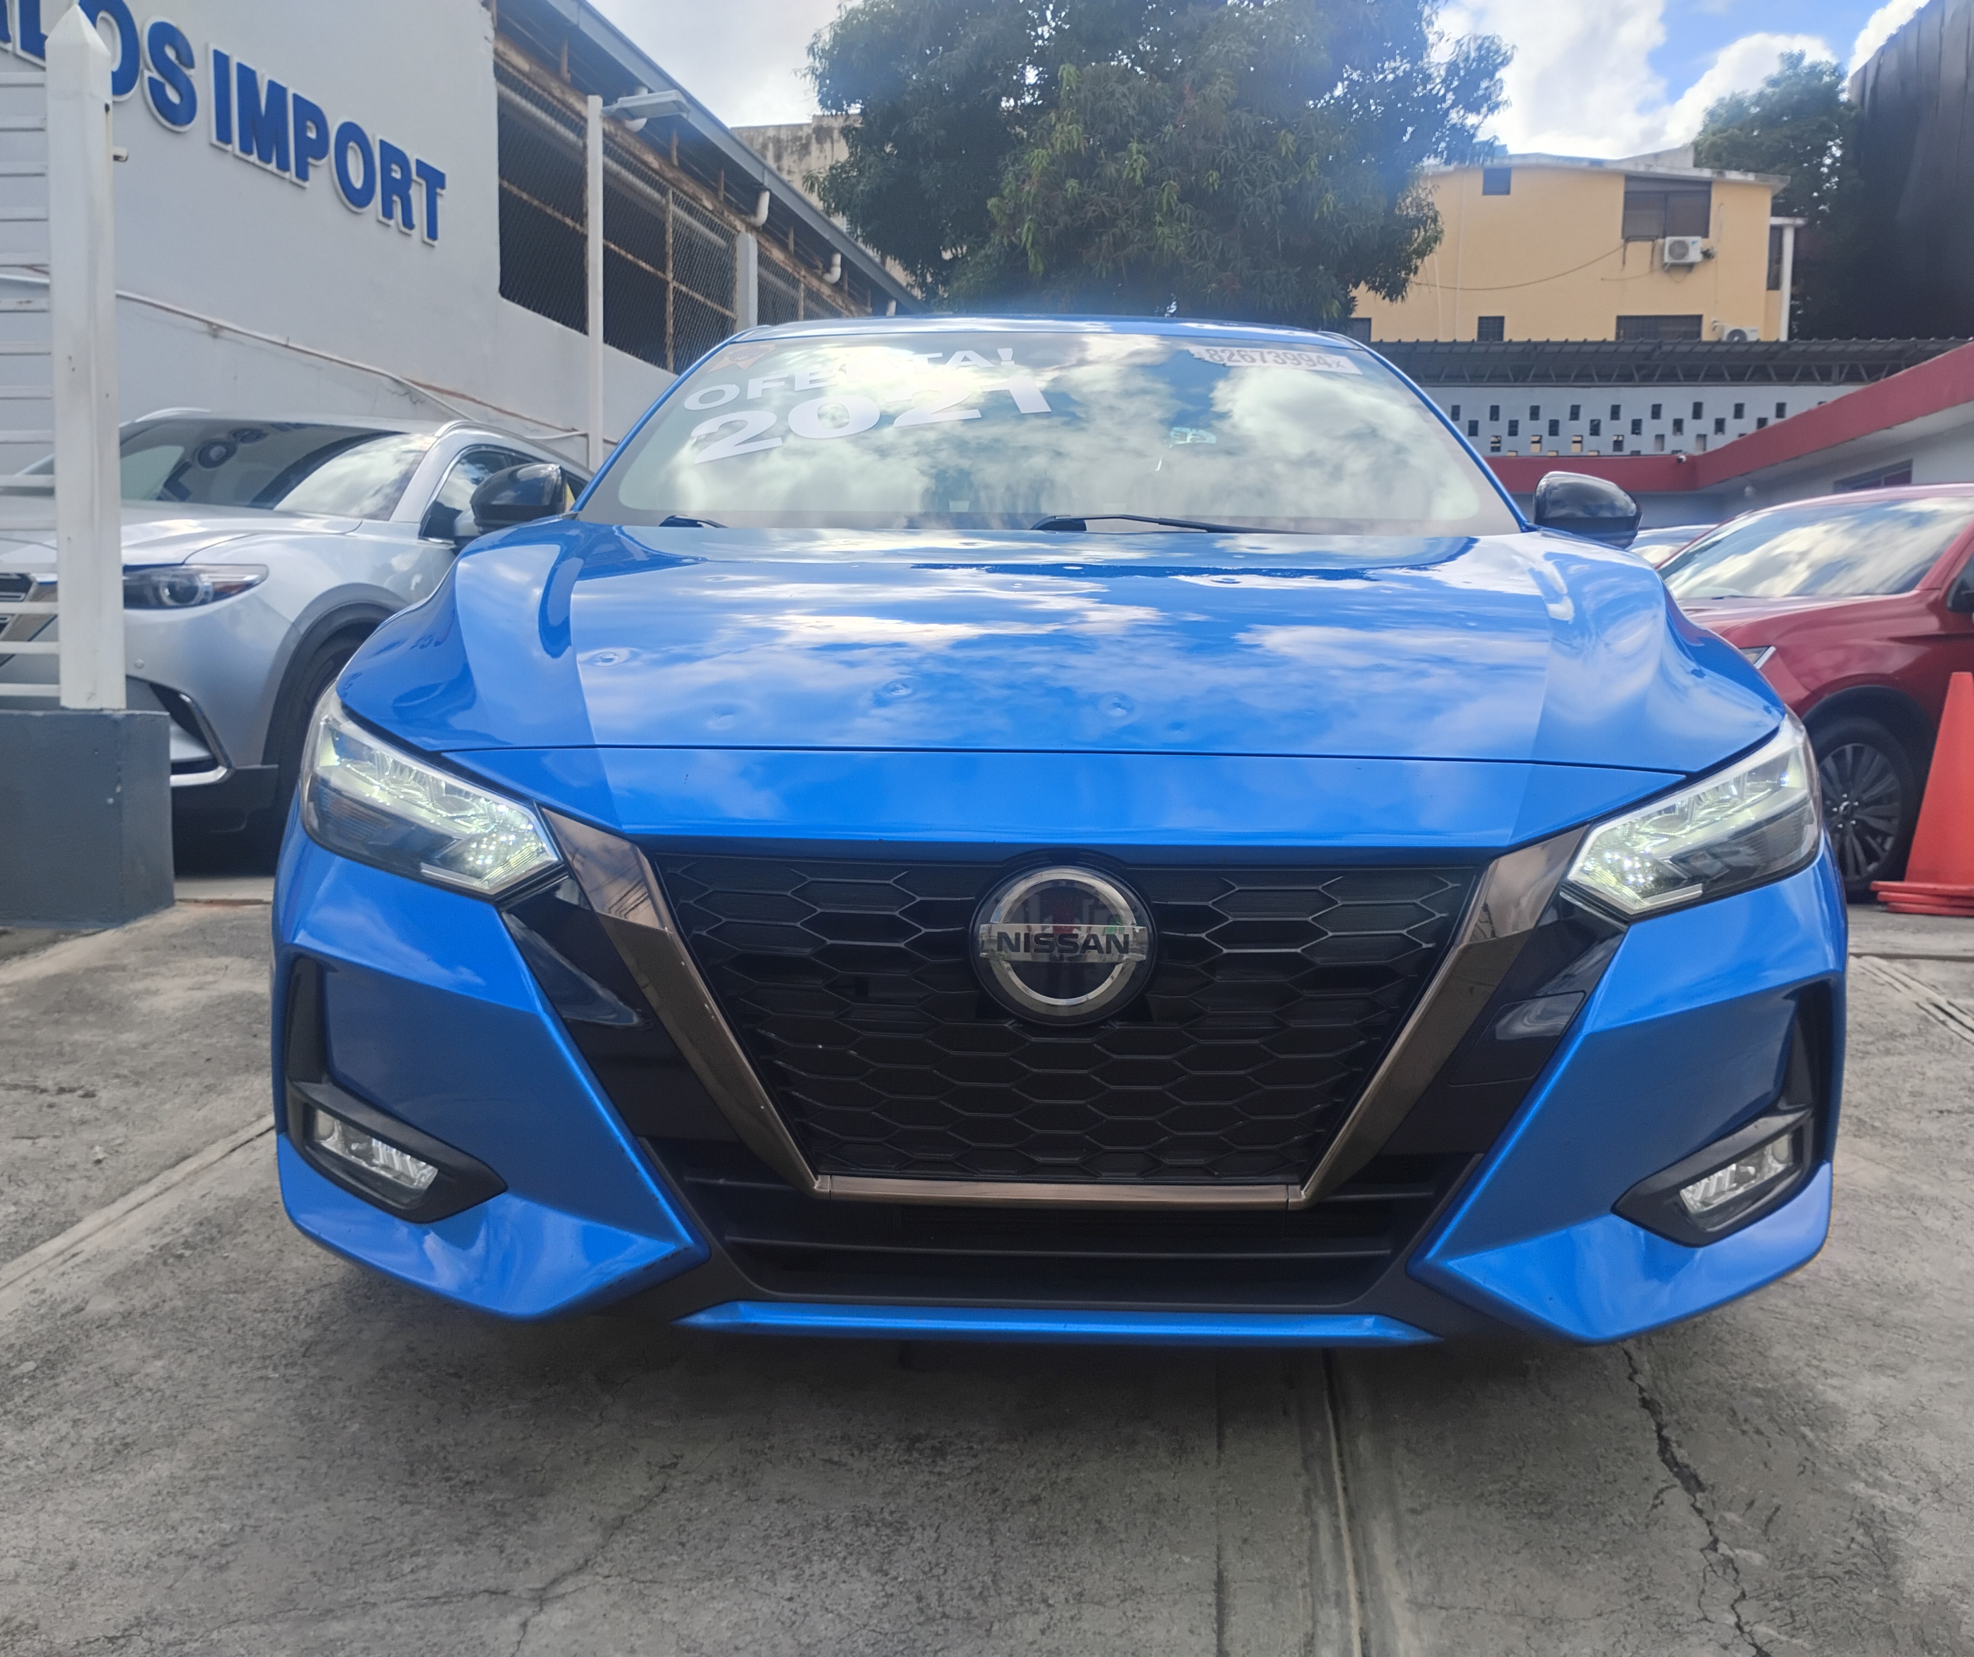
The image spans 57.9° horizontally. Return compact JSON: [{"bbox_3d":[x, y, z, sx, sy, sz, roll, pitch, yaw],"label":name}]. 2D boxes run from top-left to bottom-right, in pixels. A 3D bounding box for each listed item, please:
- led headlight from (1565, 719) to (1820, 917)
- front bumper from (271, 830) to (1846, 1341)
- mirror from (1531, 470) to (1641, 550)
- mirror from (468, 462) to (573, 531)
[{"bbox_3d":[0.723,-0.023,1.809,0.385,0.180,0.440,1,7,2],"label":"led headlight"},{"bbox_3d":[0.069,0.220,1.732,1.786,0.480,0.550,1,7,2],"label":"front bumper"},{"bbox_3d":[1.030,-0.544,3.041,0.195,0.150,0.150,1,7,2],"label":"mirror"},{"bbox_3d":[-0.814,-0.578,3.092,0.195,0.150,0.150,1,7,2],"label":"mirror"}]

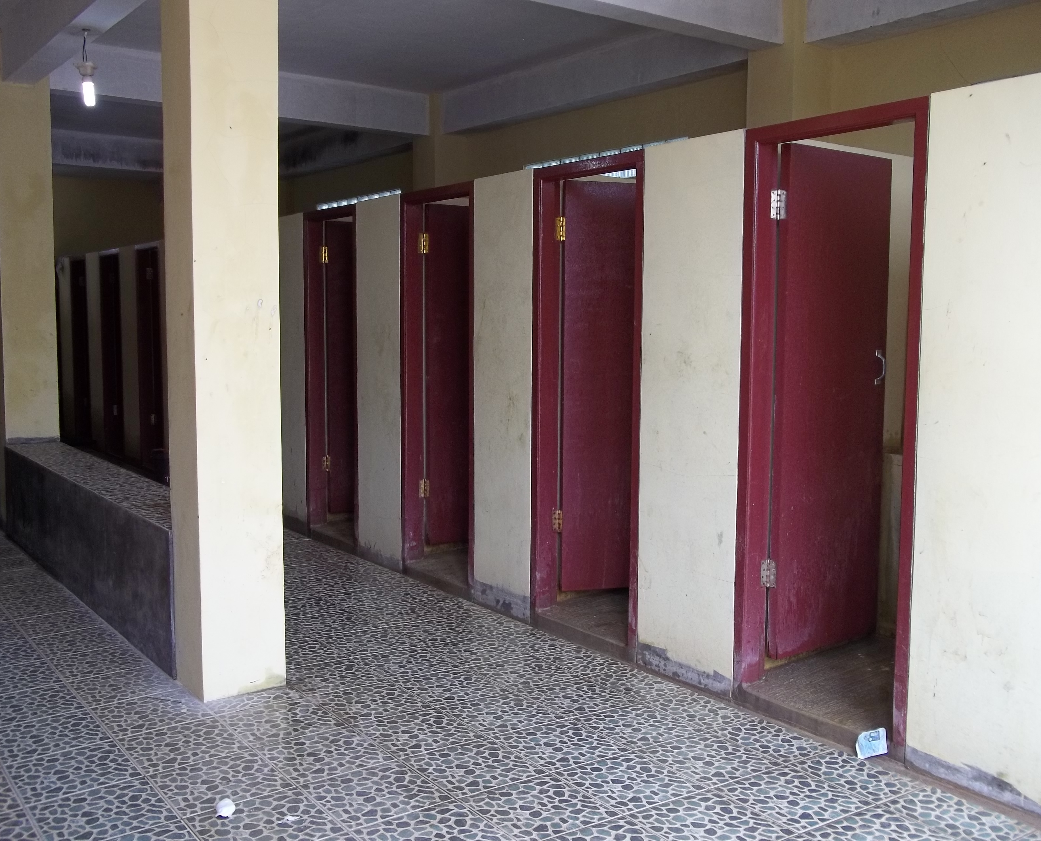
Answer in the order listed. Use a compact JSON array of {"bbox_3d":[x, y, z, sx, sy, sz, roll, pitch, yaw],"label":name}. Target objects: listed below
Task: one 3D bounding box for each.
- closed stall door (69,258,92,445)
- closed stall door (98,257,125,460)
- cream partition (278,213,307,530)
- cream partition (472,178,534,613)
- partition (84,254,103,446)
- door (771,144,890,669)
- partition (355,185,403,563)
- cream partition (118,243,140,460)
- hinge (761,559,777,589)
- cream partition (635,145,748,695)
[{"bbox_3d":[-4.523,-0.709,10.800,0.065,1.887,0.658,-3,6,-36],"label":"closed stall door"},{"bbox_3d":[-3.831,-0.619,9.853,0.065,1.887,0.664,-3,6,-36],"label":"closed stall door"},{"bbox_3d":[-1.405,-0.287,6.563,0.112,1.954,0.493,-3,6,-36],"label":"cream partition"},{"bbox_3d":[-0.036,-0.108,4.688,0.112,1.954,0.457,-3,6,-36],"label":"cream partition"},{"bbox_3d":[-4.164,-0.647,10.339,0.112,1.954,0.516,-3,6,-36],"label":"partition"},{"bbox_3d":[1.107,-0.057,3.695,0.566,1.762,0.039,-3,6,-36],"label":"door"},{"bbox_3d":[-0.715,-0.197,5.617,0.112,1.954,0.499,-3,6,-36],"label":"partition"},{"bbox_3d":[-3.470,-0.556,9.389,0.112,1.954,0.516,-3,6,-36],"label":"cream partition"},{"bbox_3d":[0.853,0.534,3.582,0.060,0.100,0.030,1,5,9],"label":"hinge"},{"bbox_3d":[0.643,-0.020,3.759,0.112,1.954,0.485,-3,6,-36],"label":"cream partition"}]

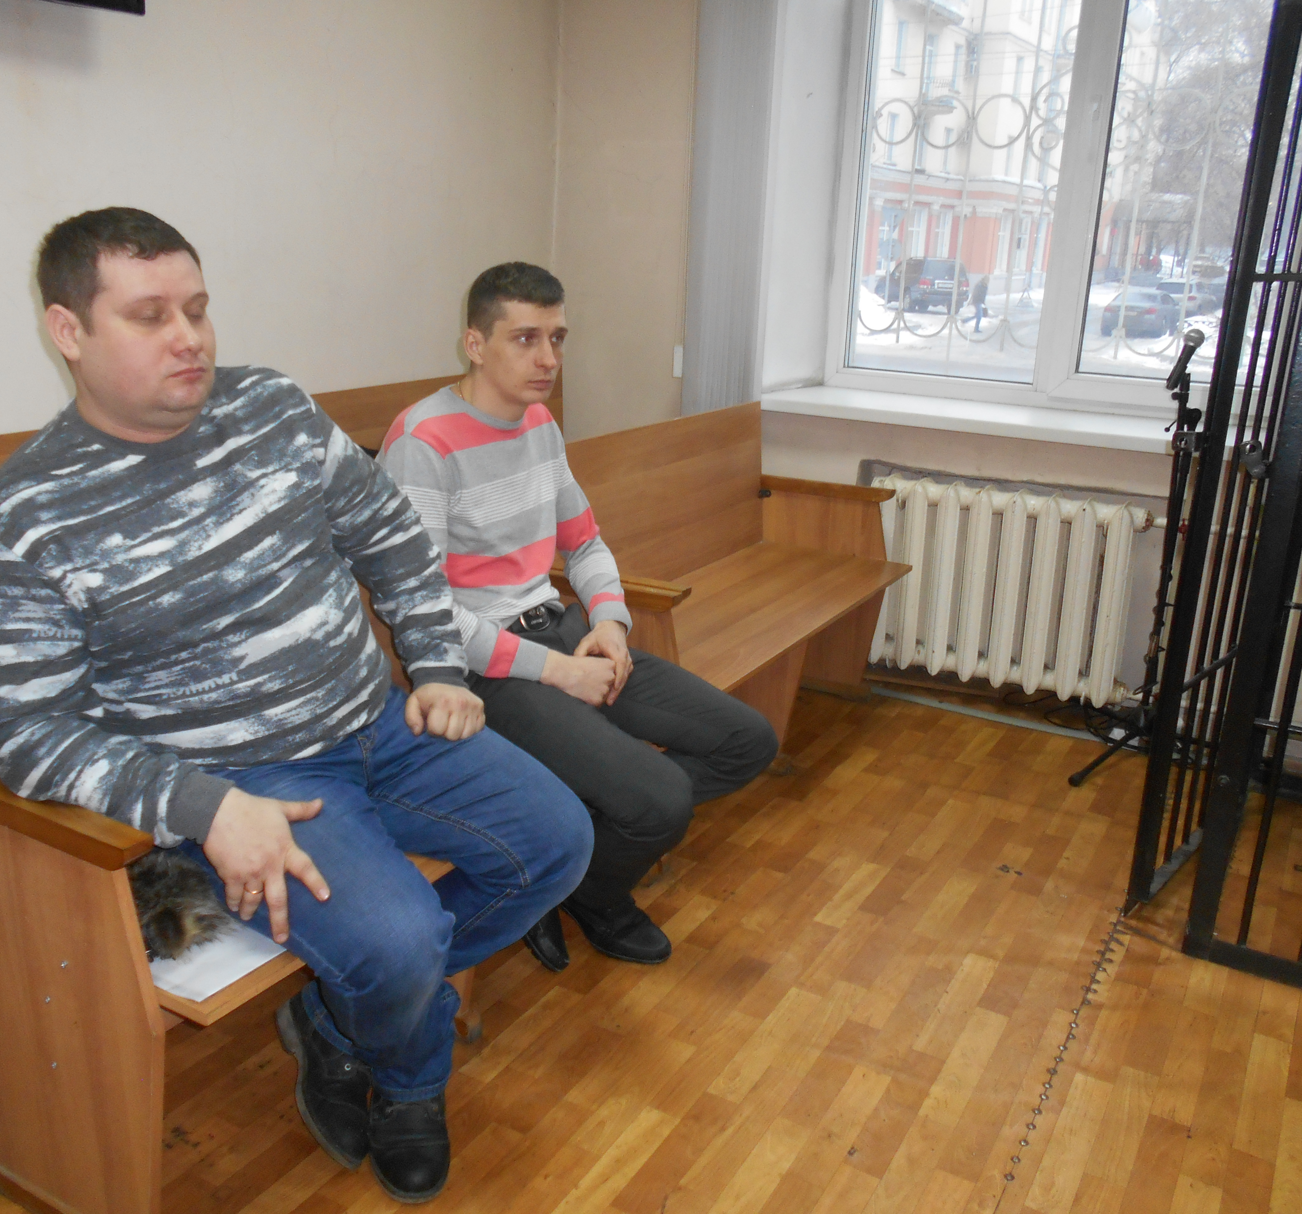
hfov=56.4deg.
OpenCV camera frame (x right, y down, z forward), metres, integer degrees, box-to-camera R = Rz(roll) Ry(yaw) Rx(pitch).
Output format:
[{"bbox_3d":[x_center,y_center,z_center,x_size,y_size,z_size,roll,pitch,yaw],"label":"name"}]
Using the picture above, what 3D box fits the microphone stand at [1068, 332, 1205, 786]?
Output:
[{"bbox_3d":[1.386,-0.113,3.154,0.460,1.170,0.450,11,19,29],"label":"microphone stand"}]

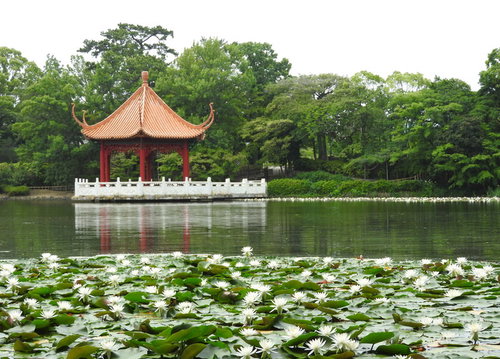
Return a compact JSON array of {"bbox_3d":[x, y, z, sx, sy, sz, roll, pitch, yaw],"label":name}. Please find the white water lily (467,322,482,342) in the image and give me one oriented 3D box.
[{"bbox_3d":[1.643,1.116,7.420,0.120,0.140,0.120,0,0,0],"label":"white water lily"}]

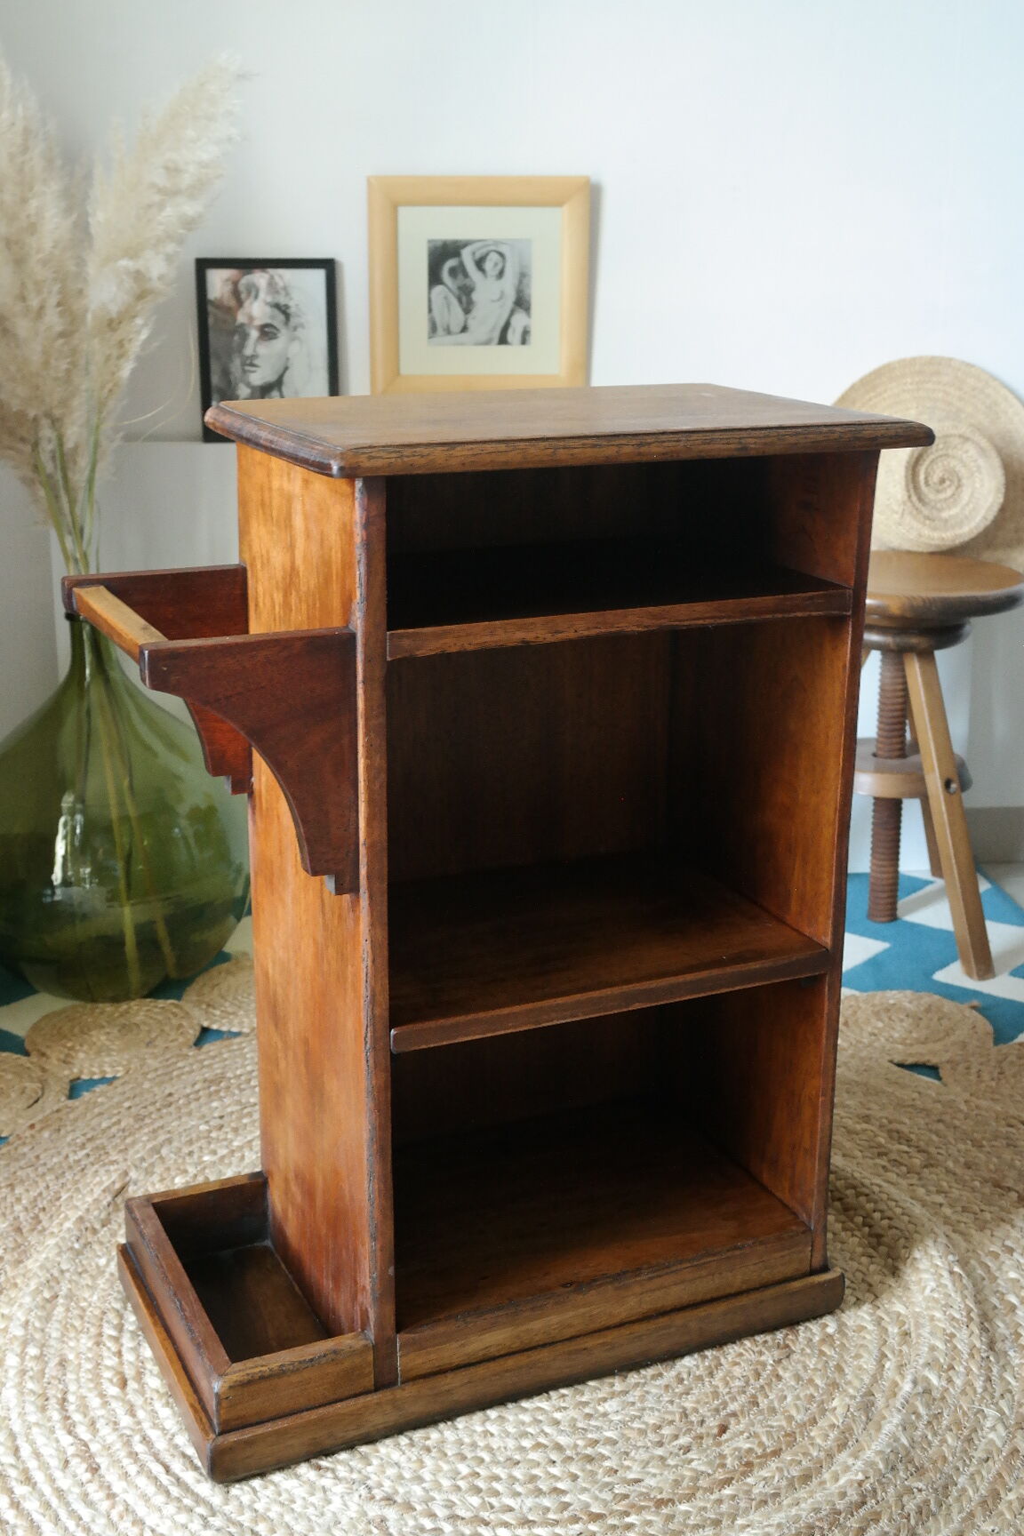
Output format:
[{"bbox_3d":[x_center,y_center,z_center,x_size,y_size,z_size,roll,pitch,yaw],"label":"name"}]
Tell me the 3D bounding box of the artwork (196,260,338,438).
[{"bbox_3d":[-0.313,-0.538,2.370,0.177,0.232,0.015,0,17,-3],"label":"artwork"}]

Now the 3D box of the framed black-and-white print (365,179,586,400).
[{"bbox_3d":[-0.043,-0.613,2.364,0.280,0.283,0.020,0,17,-3],"label":"framed black-and-white print"}]

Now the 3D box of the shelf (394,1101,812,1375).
[{"bbox_3d":[0.025,0.386,1.569,0.368,0.040,0.272,-7,18,-23],"label":"shelf"}]

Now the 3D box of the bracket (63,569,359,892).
[{"bbox_3d":[-0.224,-0.029,1.335,0.140,0.185,0.267,-7,18,-23],"label":"bracket"}]

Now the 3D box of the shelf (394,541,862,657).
[{"bbox_3d":[0.029,-0.139,1.410,0.368,0.019,0.272,-7,18,-23],"label":"shelf"}]

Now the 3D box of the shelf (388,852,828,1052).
[{"bbox_3d":[0.027,0.136,1.493,0.368,0.021,0.272,-7,18,-23],"label":"shelf"}]

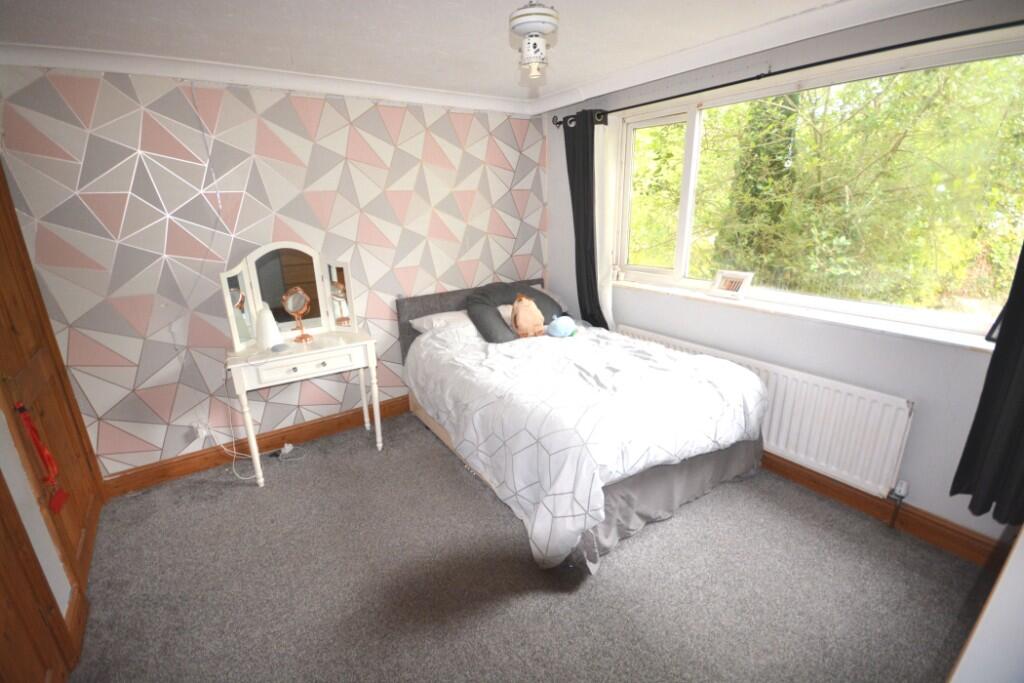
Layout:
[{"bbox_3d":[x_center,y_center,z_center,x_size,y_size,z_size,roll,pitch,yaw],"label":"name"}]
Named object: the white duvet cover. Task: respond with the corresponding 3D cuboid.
[{"bbox_3d":[0.354,0.346,2.765,1.460,0.580,1.830,-13,21,-32],"label":"white duvet cover"}]

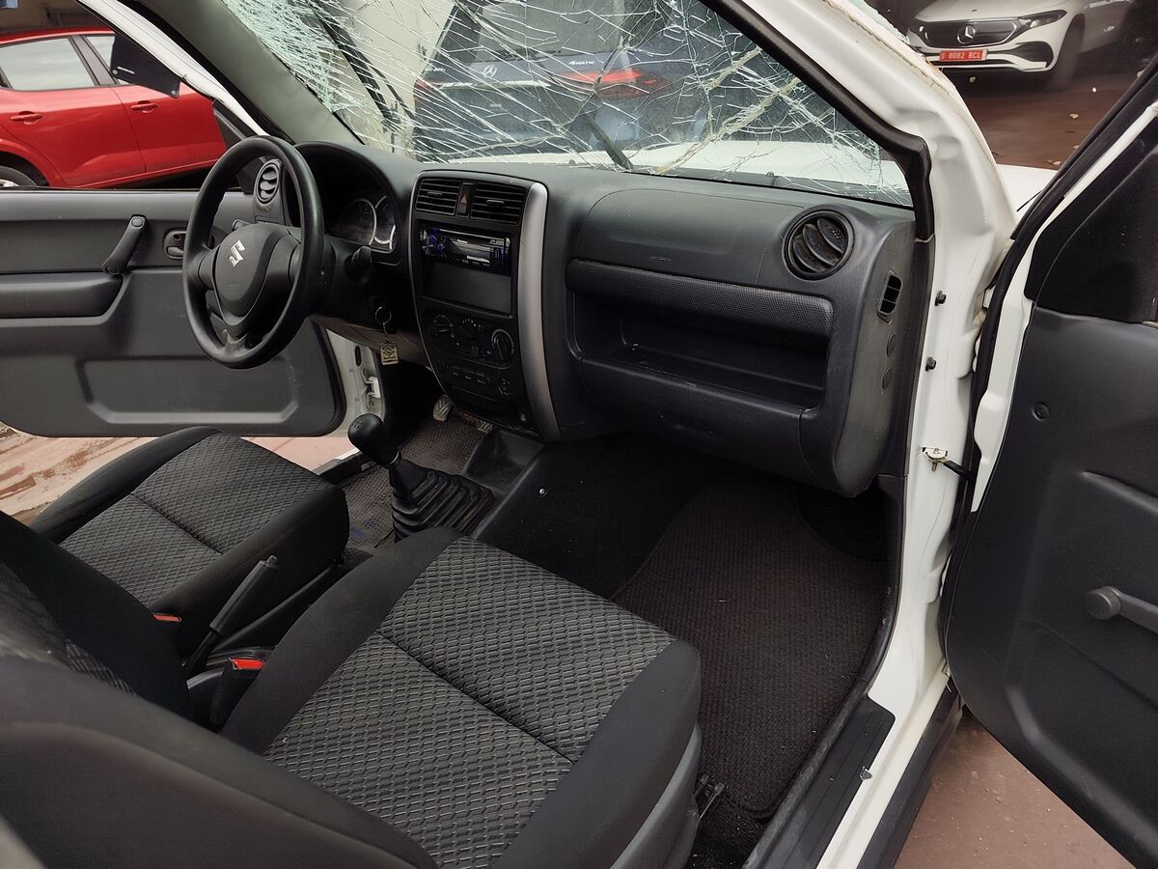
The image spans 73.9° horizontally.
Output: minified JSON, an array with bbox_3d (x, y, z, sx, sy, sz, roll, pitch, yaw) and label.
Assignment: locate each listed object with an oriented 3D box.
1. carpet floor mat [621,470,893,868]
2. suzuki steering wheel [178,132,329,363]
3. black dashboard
[{"bbox_3d":[0.258,0.261,1.225,0.420,0.070,0.620,18,36,35],"label":"carpet floor mat"},{"bbox_3d":[-0.511,-0.286,1.244,0.370,0.370,0.090,18,10,35],"label":"suzuki steering wheel"},{"bbox_3d":[-0.098,-0.244,1.206,1.220,0.410,0.320,18,36,35],"label":"black dashboard"}]

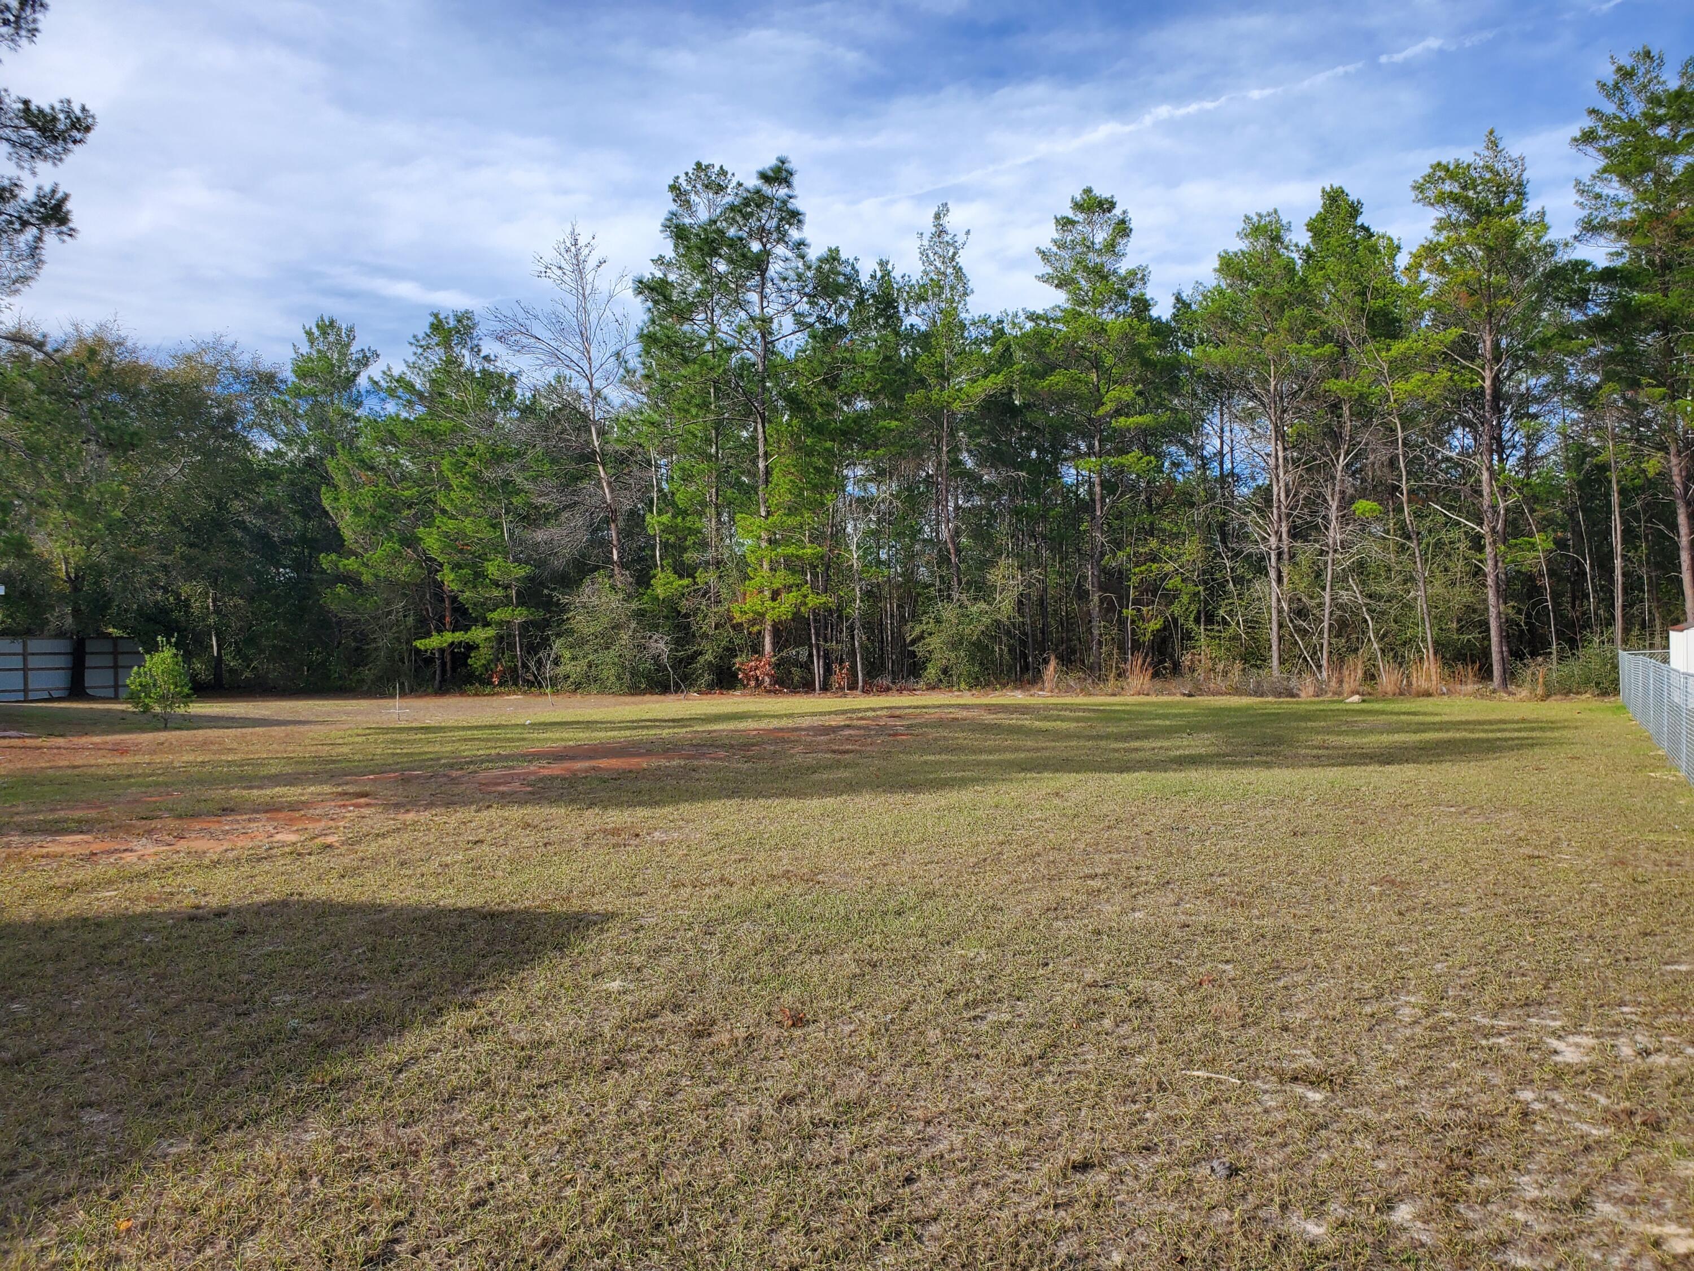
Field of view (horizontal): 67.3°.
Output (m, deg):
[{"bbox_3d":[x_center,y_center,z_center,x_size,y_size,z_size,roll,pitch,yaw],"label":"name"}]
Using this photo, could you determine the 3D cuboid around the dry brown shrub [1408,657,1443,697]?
[{"bbox_3d":[15.180,1.094,33.400,0.920,1.050,0.860,0,0,0],"label":"dry brown shrub"}]

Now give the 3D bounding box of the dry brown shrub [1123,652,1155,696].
[{"bbox_3d":[7.800,1.026,34.000,0.840,1.170,0.820,0,0,0],"label":"dry brown shrub"}]

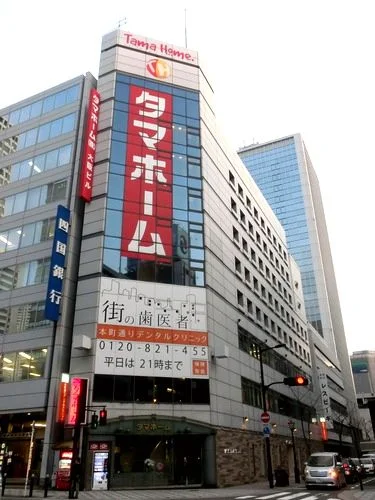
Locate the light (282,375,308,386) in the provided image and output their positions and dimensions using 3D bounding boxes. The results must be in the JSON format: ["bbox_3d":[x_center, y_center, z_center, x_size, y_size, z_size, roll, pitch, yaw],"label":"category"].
[{"bbox_3d":[6.280,7.676,25.196,1.250,0.460,0.380,-17,-30,30],"label":"light"}]

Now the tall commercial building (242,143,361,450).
[{"bbox_3d":[32.625,15.700,143.361,30.000,97.000,38.000,-12,-28,22],"label":"tall commercial building"}]

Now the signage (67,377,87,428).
[{"bbox_3d":[-5.746,8.014,22.840,0.580,2.330,0.650,-12,-28,22],"label":"signage"}]

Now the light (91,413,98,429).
[{"bbox_3d":[-5.054,9.418,23.698,0.240,0.740,0.380,-12,-28,22],"label":"light"}]

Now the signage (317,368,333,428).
[{"bbox_3d":[18.674,20.241,59.061,0.950,7.200,0.350,-12,-28,23],"label":"signage"}]

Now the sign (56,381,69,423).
[{"bbox_3d":[-7.112,8.636,24.652,0.250,2.100,0.700,-12,-28,23],"label":"sign"}]

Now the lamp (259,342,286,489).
[{"bbox_3d":[5.215,9.392,25.369,1.900,8.022,0.600,-12,-28,23],"label":"lamp"}]

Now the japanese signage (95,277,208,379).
[{"bbox_3d":[-2.126,5.182,28.859,7.600,6.350,0.200,8,-27,-19],"label":"japanese signage"}]

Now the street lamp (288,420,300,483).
[{"bbox_3d":[7.105,13.352,28.773,0.450,3.750,0.450,-12,-28,23],"label":"street lamp"}]

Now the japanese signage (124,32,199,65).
[{"bbox_3d":[-2.453,-18.862,40.375,6.900,1.500,0.200,8,-27,-19],"label":"japanese signage"}]

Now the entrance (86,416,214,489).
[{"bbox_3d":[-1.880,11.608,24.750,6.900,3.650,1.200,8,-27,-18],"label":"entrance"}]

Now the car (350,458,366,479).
[{"bbox_3d":[13.710,17.853,35.720,1.700,1.500,4.300,-12,-28,23],"label":"car"}]

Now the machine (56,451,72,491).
[{"bbox_3d":[-6.516,12.280,24.111,1.000,1.900,0.750,-12,-28,23],"label":"machine"}]

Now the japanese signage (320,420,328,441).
[{"bbox_3d":[17.283,22.746,54.543,0.700,2.200,0.250,-12,-28,23],"label":"japanese signage"}]

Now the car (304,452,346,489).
[{"bbox_3d":[7.851,12.454,24.536,1.700,1.680,4.200,-12,-28,22],"label":"car"}]

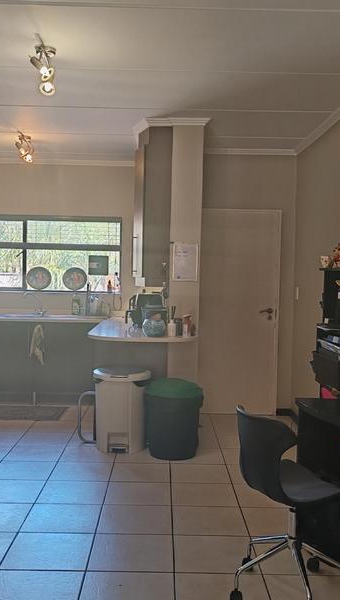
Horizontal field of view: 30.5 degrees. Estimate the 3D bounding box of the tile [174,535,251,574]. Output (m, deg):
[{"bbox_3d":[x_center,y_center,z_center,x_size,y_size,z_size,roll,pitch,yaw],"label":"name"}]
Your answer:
[{"bbox_3d":[0.222,1.280,3.136,0.408,0.010,0.408,1,3,0],"label":"tile"}]

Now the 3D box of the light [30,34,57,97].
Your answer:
[{"bbox_3d":[-0.664,-1.238,3.305,0.115,0.210,0.420,1,3,0],"label":"light"}]

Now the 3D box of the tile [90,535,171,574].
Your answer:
[{"bbox_3d":[-0.192,1.275,3.148,0.410,0.010,0.410,1,3,-1],"label":"tile"}]

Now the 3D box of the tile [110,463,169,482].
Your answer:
[{"bbox_3d":[-0.198,1.212,4.367,0.408,0.010,0.408,1,3,0],"label":"tile"}]

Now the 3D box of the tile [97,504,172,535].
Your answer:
[{"bbox_3d":[-0.195,1.271,3.599,0.412,0.010,0.412,1,3,-1],"label":"tile"}]

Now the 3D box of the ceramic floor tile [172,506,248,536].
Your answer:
[{"bbox_3d":[0.219,1.260,3.547,0.408,0.010,0.408,1,3,0],"label":"ceramic floor tile"}]

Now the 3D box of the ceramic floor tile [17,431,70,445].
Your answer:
[{"bbox_3d":[-1.045,1.177,5.262,0.412,0.010,0.412,1,3,-1],"label":"ceramic floor tile"}]

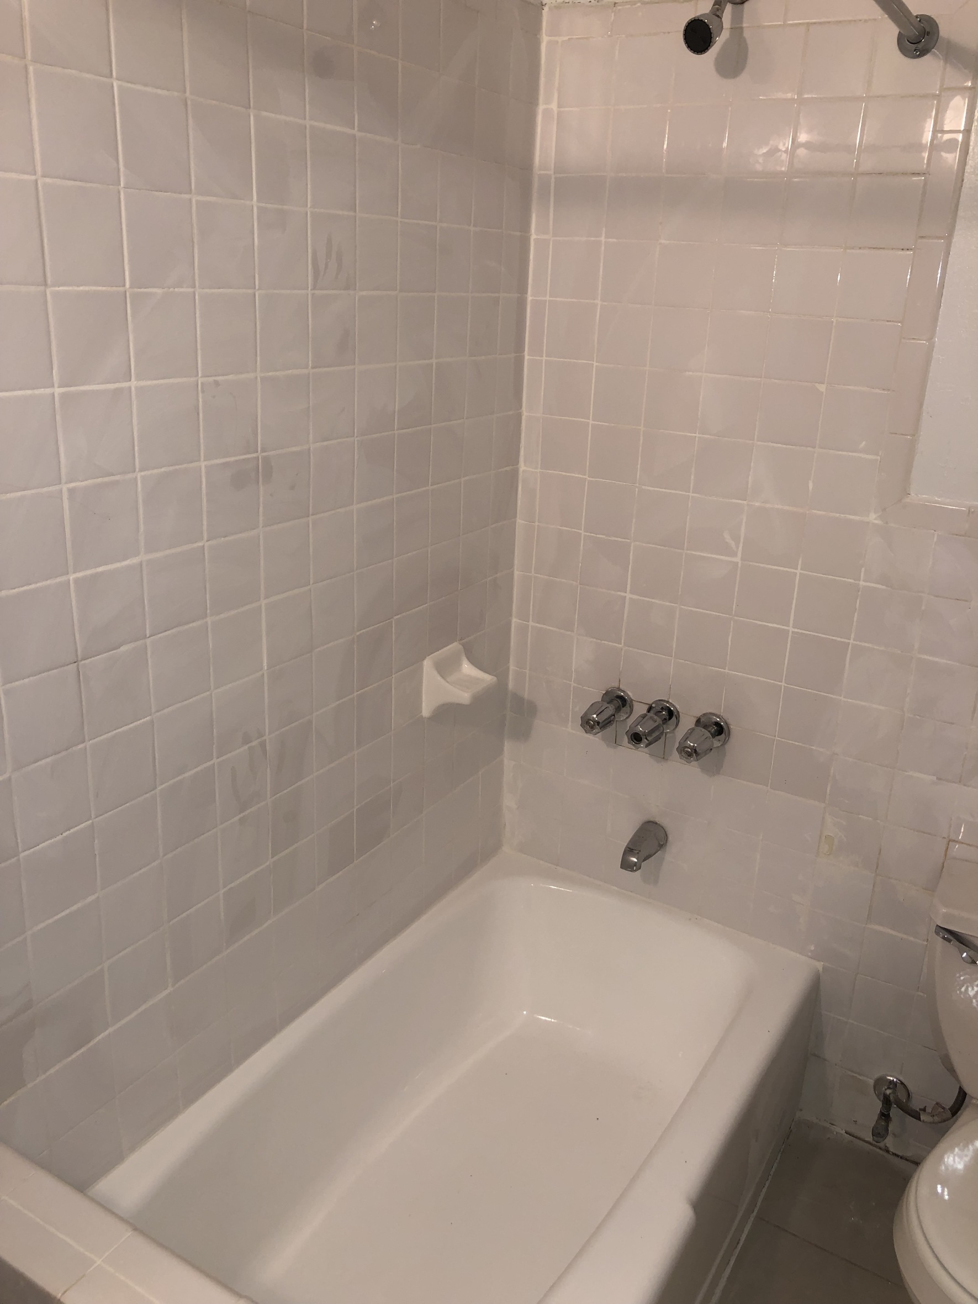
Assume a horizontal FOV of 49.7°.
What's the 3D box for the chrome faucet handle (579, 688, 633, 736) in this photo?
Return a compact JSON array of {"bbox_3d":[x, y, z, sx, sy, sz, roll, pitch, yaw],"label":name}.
[{"bbox_3d":[0.233,0.126,2.121,0.070,0.070,0.129,15,23,30],"label":"chrome faucet handle"}]

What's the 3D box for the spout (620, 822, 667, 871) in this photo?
[{"bbox_3d":[0.311,0.403,2.164,0.063,0.072,0.118,15,23,30],"label":"spout"}]

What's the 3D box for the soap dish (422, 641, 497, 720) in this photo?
[{"bbox_3d":[-0.051,0.064,2.017,0.098,0.120,0.115,14,22,28],"label":"soap dish"}]

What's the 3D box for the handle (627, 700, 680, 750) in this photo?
[{"bbox_3d":[0.319,0.147,2.069,0.070,0.070,0.129,15,23,30],"label":"handle"}]

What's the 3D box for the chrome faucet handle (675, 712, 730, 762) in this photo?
[{"bbox_3d":[0.405,0.170,2.018,0.070,0.070,0.129,15,23,30],"label":"chrome faucet handle"}]

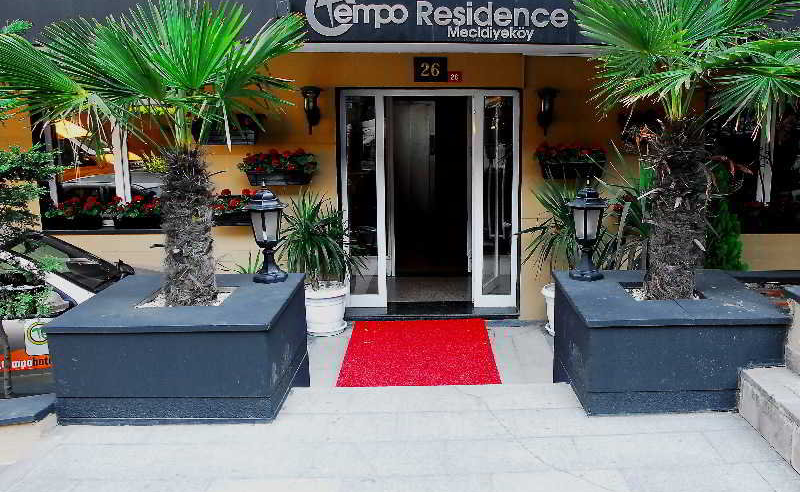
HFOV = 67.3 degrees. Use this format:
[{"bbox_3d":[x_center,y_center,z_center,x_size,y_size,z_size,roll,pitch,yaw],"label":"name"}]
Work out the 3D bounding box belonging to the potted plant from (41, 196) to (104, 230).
[{"bbox_3d":[-3.074,-0.306,5.648,0.520,0.309,0.250,0,12,0],"label":"potted plant"}]

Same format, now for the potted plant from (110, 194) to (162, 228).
[{"bbox_3d":[-2.443,-0.324,5.644,0.517,0.309,0.250,0,12,0],"label":"potted plant"}]

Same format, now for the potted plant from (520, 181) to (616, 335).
[{"bbox_3d":[1.527,0.118,5.516,0.744,1.419,0.780,0,12,0],"label":"potted plant"}]

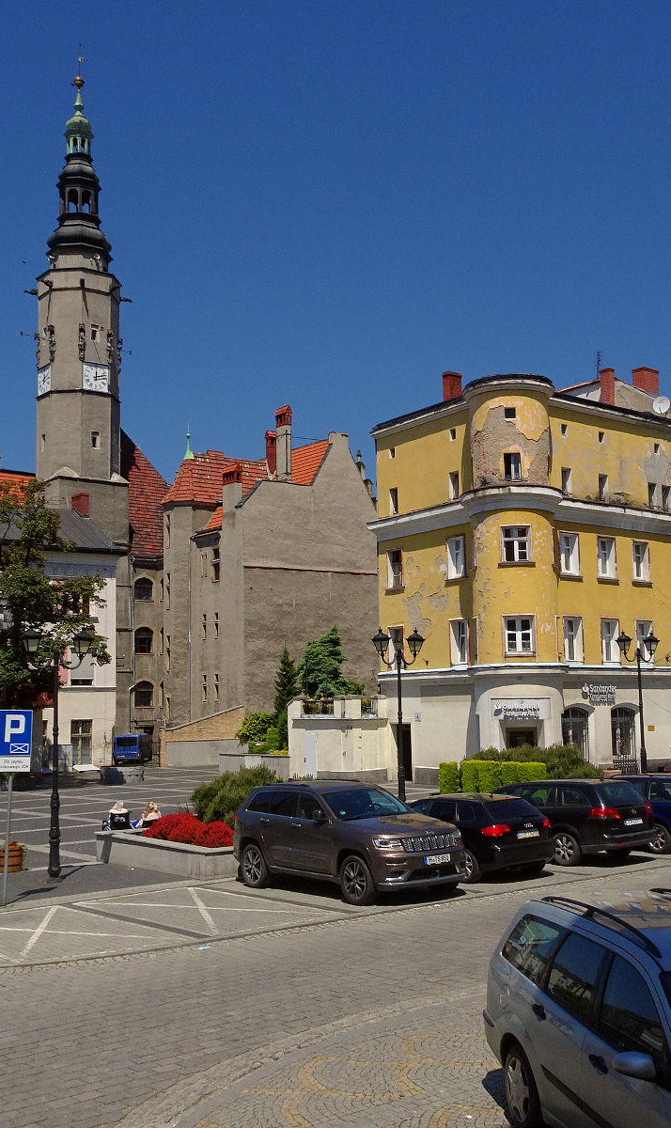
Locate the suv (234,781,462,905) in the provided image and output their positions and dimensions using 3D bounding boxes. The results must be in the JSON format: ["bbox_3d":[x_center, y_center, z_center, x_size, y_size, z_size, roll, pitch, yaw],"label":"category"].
[{"bbox_3d":[0.119,4.874,20.109,1.943,1.780,4.828,5,-9,-38],"label":"suv"}]

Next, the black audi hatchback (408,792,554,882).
[{"bbox_3d":[2.489,5.191,21.866,1.765,1.423,4.286,3,-8,-27],"label":"black audi hatchback"}]

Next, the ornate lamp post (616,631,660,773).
[{"bbox_3d":[9.311,4.601,34.178,1.580,5.150,0.480,4,-9,-36],"label":"ornate lamp post"}]

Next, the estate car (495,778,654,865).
[{"bbox_3d":[4.434,5.334,23.653,1.830,1.520,4.750,4,-8,-35],"label":"estate car"}]

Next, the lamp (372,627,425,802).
[{"bbox_3d":[1.727,4.261,29.498,1.580,5.150,0.480,4,-9,-36],"label":"lamp"}]

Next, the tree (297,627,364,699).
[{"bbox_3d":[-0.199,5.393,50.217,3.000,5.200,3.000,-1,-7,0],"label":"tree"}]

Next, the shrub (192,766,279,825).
[{"bbox_3d":[-2.168,5.501,27.026,2.400,1.400,2.300,5,-9,-37],"label":"shrub"}]

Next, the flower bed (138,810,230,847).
[{"bbox_3d":[-2.716,5.639,24.238,2.100,0.550,3.700,5,-9,-37],"label":"flower bed"}]

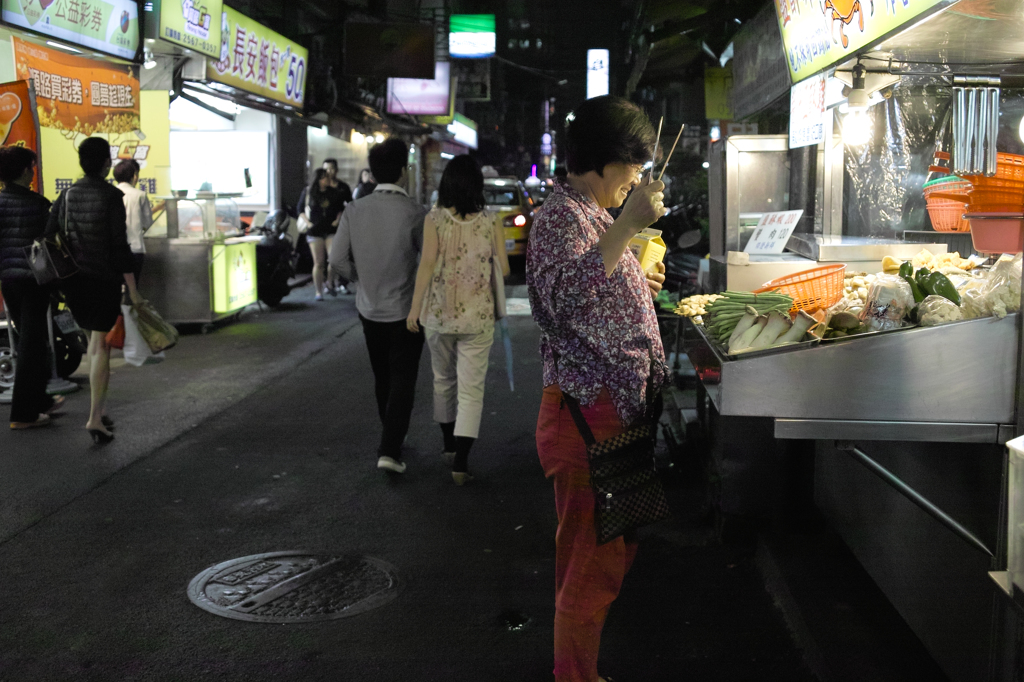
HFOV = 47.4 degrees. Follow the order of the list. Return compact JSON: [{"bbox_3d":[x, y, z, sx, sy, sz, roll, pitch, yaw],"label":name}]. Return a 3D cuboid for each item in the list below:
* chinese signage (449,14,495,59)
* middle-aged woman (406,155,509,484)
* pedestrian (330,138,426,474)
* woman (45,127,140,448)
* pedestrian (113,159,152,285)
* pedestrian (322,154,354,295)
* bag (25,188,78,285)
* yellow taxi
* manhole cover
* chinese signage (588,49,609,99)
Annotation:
[{"bbox_3d":[-1.146,-8.619,33.000,1.300,1.250,0.250,0,8,4],"label":"chinese signage"},{"bbox_3d":[-0.284,-0.118,5.870,0.500,1.621,0.420,0,8,1],"label":"middle-aged woman"},{"bbox_3d":[-0.668,-0.180,6.010,0.520,1.704,0.420,0,8,3],"label":"pedestrian"},{"bbox_3d":[-2.415,-0.307,6.793,0.480,1.744,0.380,2,8,14],"label":"woman"},{"bbox_3d":[-3.457,-0.797,10.563,0.470,1.692,0.360,4,9,25],"label":"pedestrian"},{"bbox_3d":[-2.264,-1.492,15.300,0.480,1.784,0.400,0,8,3],"label":"pedestrian"},{"bbox_3d":[-2.633,-0.596,6.650,0.280,0.540,0.180,8,11,44],"label":"bag"},{"bbox_3d":[-0.340,-2.139,21.141,1.750,1.480,4.500,0,8,4],"label":"yellow taxi"},{"bbox_3d":[-0.814,0.910,4.332,0.790,0.040,0.790,0,8,0],"label":"manhole cover"},{"bbox_3d":[2.860,-8.782,39.000,0.740,1.980,0.220,0,8,4],"label":"chinese signage"}]

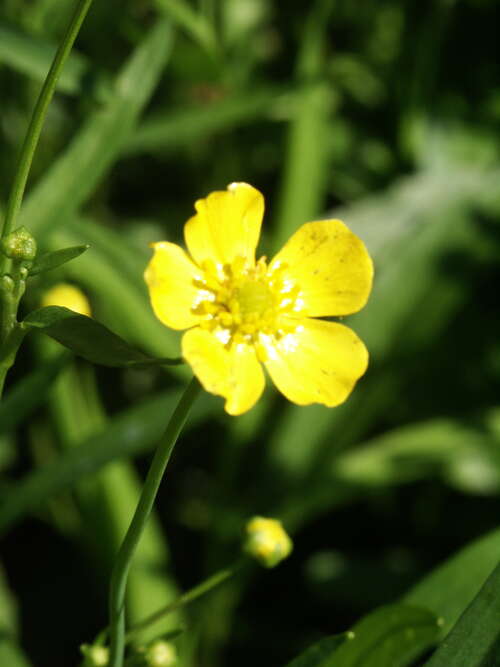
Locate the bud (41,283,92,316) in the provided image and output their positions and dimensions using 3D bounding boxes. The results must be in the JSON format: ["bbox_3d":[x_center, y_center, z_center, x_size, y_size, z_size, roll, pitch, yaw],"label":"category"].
[{"bbox_3d":[-0.018,-0.003,0.370,0.005,0.005,0.005,0,24,0],"label":"bud"}]

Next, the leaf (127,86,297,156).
[{"bbox_3d":[-0.004,-0.023,0.420,0.022,0.002,0.004,-16,43,0],"label":"leaf"}]

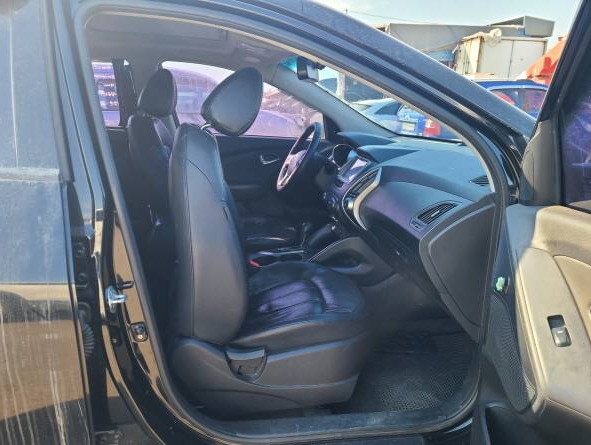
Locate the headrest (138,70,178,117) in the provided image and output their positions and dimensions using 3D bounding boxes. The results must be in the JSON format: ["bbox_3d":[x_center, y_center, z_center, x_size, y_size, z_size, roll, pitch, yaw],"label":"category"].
[{"bbox_3d":[-0.623,-0.583,2.005,0.132,0.213,0.274,8,15,-18],"label":"headrest"}]

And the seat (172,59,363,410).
[{"bbox_3d":[-0.105,0.039,1.530,0.650,1.076,0.538,-3,18,-15],"label":"seat"}]

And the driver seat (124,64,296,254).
[{"bbox_3d":[-0.367,-0.187,2.185,0.770,1.070,0.530,-1,17,-5],"label":"driver seat"}]

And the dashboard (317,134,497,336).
[{"bbox_3d":[0.402,-0.106,2.033,0.507,0.589,1.462,-3,18,-15],"label":"dashboard"}]

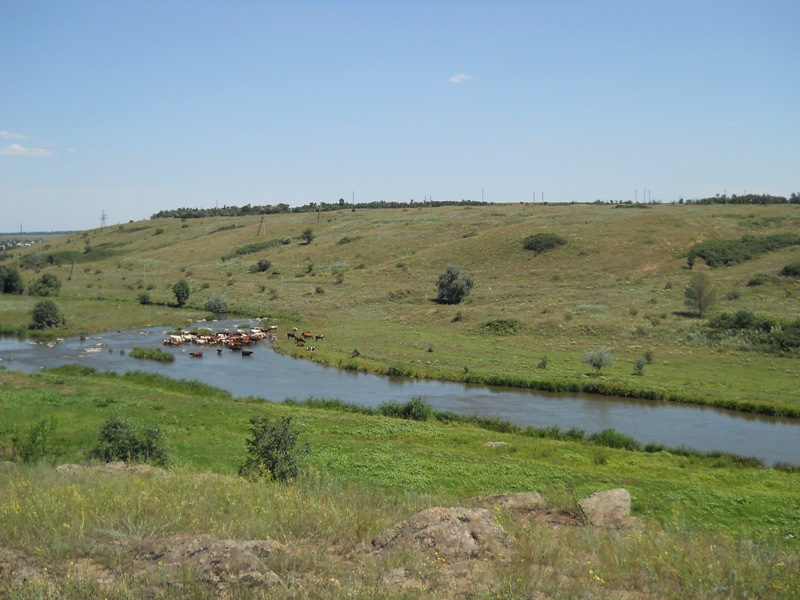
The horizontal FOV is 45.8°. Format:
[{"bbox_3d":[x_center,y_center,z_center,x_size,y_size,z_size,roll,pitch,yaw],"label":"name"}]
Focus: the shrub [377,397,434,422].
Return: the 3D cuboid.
[{"bbox_3d":[0.604,11.909,104.000,5.700,2.400,3.800,0,4,0],"label":"shrub"}]

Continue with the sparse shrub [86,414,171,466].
[{"bbox_3d":[-8.310,4.331,29.000,2.500,1.700,2.000,-1,4,-16],"label":"sparse shrub"}]

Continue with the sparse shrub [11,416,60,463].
[{"bbox_3d":[-11.509,4.480,30.000,1.500,1.600,1.300,-2,4,-21],"label":"sparse shrub"}]

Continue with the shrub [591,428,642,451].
[{"bbox_3d":[20.565,13.251,90.000,4.700,1.950,3.200,1,4,13],"label":"shrub"}]

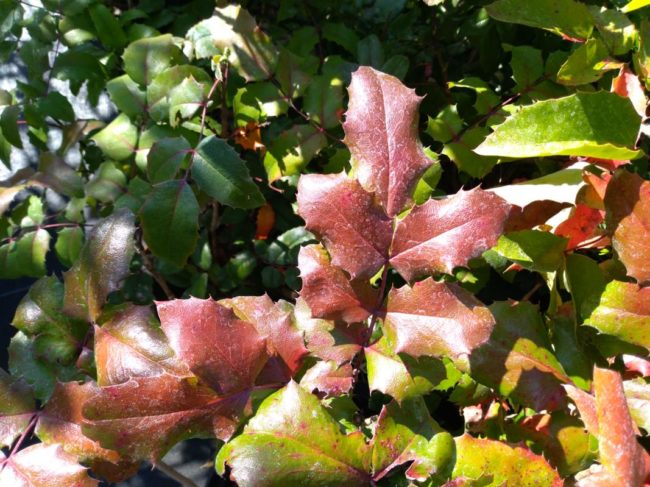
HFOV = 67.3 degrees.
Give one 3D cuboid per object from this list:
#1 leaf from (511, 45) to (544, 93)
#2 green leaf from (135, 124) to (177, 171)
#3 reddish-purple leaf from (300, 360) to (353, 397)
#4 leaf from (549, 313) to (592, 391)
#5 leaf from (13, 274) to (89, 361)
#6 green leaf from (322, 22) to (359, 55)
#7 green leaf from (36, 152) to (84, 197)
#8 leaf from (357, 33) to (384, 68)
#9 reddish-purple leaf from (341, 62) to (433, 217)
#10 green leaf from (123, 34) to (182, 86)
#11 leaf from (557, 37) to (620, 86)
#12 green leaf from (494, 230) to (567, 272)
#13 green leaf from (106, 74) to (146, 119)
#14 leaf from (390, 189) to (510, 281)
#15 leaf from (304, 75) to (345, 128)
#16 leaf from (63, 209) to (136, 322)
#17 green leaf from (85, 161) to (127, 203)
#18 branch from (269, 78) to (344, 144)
[{"bbox_3d":[0.220,-0.189,0.530,0.034,0.053,0.010,-2,-2,17],"label":"leaf"},{"bbox_3d":[-0.142,-0.086,0.410,0.039,0.010,0.042,-36,72,-21],"label":"green leaf"},{"bbox_3d":[0.002,0.088,0.315,0.035,0.015,0.024,-6,66,-3],"label":"reddish-purple leaf"},{"bbox_3d":[0.179,0.078,0.355,0.035,0.013,0.058,-14,80,-9],"label":"leaf"},{"bbox_3d":[-0.214,0.059,0.380,0.058,0.020,0.068,-43,69,-13],"label":"leaf"},{"bbox_3d":[0.020,-0.254,0.600,0.058,0.013,0.046,39,74,13],"label":"green leaf"},{"bbox_3d":[-0.293,-0.076,0.540,0.051,0.012,0.042,31,72,-10],"label":"green leaf"},{"bbox_3d":[0.055,-0.228,0.580,0.032,0.010,0.045,2,81,0],"label":"leaf"},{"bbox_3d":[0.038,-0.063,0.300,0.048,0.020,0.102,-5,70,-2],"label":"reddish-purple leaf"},{"bbox_3d":[-0.145,-0.153,0.410,0.048,0.014,0.047,8,78,2],"label":"green leaf"},{"bbox_3d":[0.187,-0.128,0.350,0.046,0.012,0.030,-32,82,-5],"label":"leaf"},{"bbox_3d":[0.141,0.005,0.335,0.049,0.014,0.033,6,64,3],"label":"green leaf"},{"bbox_3d":[-0.207,-0.153,0.510,0.049,0.011,0.040,38,79,-8],"label":"green leaf"},{"bbox_3d":[0.078,-0.004,0.301,0.092,0.015,0.043,-26,71,-16],"label":"leaf"},{"bbox_3d":[-0.002,-0.169,0.580,0.045,0.015,0.071,0,70,0],"label":"leaf"},{"bbox_3d":[-0.149,0.013,0.325,0.039,0.020,0.080,9,70,-12],"label":"leaf"},{"bbox_3d":[-0.238,-0.067,0.530,0.043,0.012,0.046,14,76,-12],"label":"green leaf"},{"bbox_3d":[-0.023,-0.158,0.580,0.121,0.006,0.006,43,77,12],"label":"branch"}]

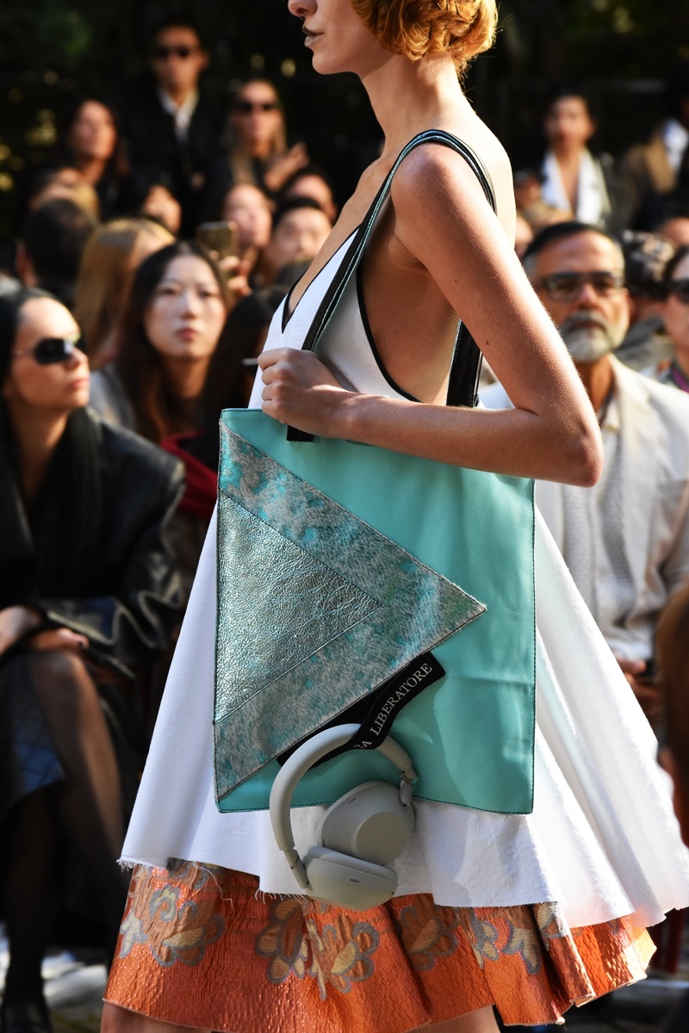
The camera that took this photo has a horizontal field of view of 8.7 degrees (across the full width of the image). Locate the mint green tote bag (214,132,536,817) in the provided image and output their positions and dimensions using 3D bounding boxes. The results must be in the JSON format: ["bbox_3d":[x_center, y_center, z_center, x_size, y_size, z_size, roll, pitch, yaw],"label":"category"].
[{"bbox_3d":[0.033,-0.045,4.790,0.340,0.730,0.110,0,0,0],"label":"mint green tote bag"}]

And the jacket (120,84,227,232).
[{"bbox_3d":[-0.560,-1.100,15.000,0.470,0.670,0.270,0,3,7],"label":"jacket"}]

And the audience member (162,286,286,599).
[{"bbox_3d":[-0.140,0.230,7.500,0.500,1.220,0.750,0,3,-9],"label":"audience member"}]

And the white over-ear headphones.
[{"bbox_3d":[-0.001,0.315,4.710,0.165,0.185,0.090,-31,0,0],"label":"white over-ear headphones"}]

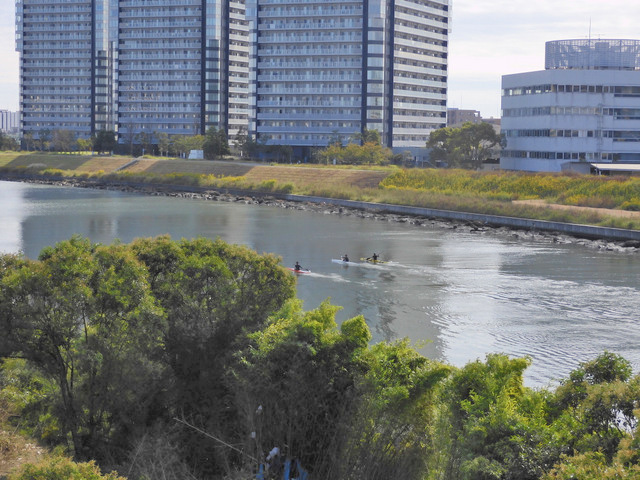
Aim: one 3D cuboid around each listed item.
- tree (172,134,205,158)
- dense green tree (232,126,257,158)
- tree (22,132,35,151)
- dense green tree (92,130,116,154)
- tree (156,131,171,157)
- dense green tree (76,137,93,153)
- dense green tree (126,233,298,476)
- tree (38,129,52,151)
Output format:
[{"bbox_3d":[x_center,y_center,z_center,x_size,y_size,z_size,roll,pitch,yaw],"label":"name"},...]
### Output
[{"bbox_3d":[-32.515,-23.119,352.000,7.910,5.930,7.910,0,4,-5],"label":"tree"},{"bbox_3d":[-17.661,-22.807,333.000,5.610,7.490,5.610,0,4,-3],"label":"dense green tree"},{"bbox_3d":[-93.781,-31.689,458.000,3.860,5.790,3.860,0,4,-12],"label":"tree"},{"bbox_3d":[-61.762,-27.943,408.000,6.880,6.880,6.880,0,4,-9],"label":"dense green tree"},{"bbox_3d":[-40.455,-24.945,368.000,3.620,6.720,3.620,0,4,-6],"label":"tree"},{"bbox_3d":[-70.306,-28.510,425.000,4.780,4.780,4.780,0,4,-9],"label":"dense green tree"},{"bbox_3d":[-3.398,3.651,45.000,5.310,7.500,5.000,0,4,-4],"label":"dense green tree"},{"bbox_3d":[-86.769,-31.768,450.000,4.430,6.950,4.430,0,4,-11],"label":"tree"}]

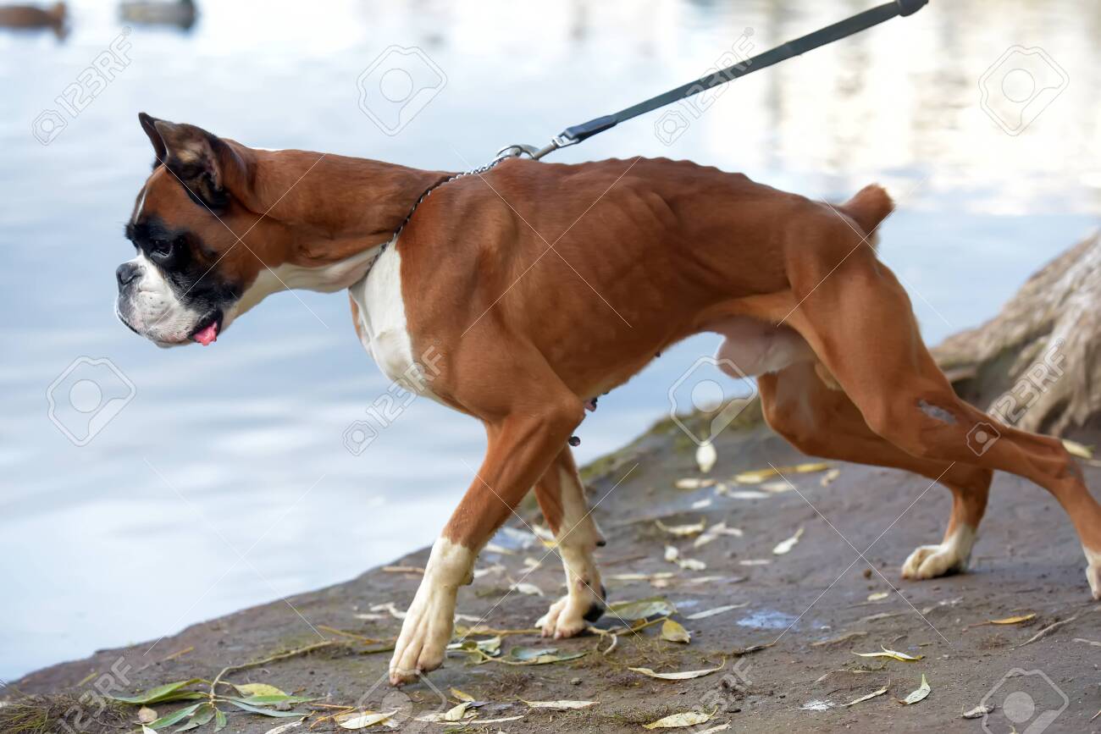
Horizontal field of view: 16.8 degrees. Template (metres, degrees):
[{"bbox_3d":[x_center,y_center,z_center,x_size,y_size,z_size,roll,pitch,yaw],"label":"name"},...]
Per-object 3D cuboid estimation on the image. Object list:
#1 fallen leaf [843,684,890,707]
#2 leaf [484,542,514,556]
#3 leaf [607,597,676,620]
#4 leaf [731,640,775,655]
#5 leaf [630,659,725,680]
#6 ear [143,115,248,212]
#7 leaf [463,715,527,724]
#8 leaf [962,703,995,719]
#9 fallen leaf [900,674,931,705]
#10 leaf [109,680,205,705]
[{"bbox_3d":[0.336,0.350,3.967,0.066,0.011,0.013,-11,11,-40],"label":"fallen leaf"},{"bbox_3d":[-0.068,0.242,4.945,0.017,0.009,0.070,-10,10,-35],"label":"leaf"},{"bbox_3d":[0.106,0.283,4.370,0.085,0.018,0.040,-6,9,-15],"label":"leaf"},{"bbox_3d":[0.225,0.313,4.160,0.058,0.010,0.022,-9,11,-31],"label":"leaf"},{"bbox_3d":[0.138,0.330,4.066,0.105,0.017,0.028,-3,9,4],"label":"leaf"},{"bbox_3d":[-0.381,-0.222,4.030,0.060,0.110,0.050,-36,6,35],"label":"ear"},{"bbox_3d":[-0.063,0.392,4.132,0.070,0.005,0.010,-3,10,-18],"label":"leaf"},{"bbox_3d":[0.437,0.352,3.820,0.040,0.013,0.022,-8,10,-27],"label":"leaf"},{"bbox_3d":[0.414,0.366,4.235,0.016,0.021,0.052,6,11,34],"label":"fallen leaf"},{"bbox_3d":[-0.432,0.358,4.100,0.108,0.020,0.035,-4,9,-3],"label":"leaf"}]

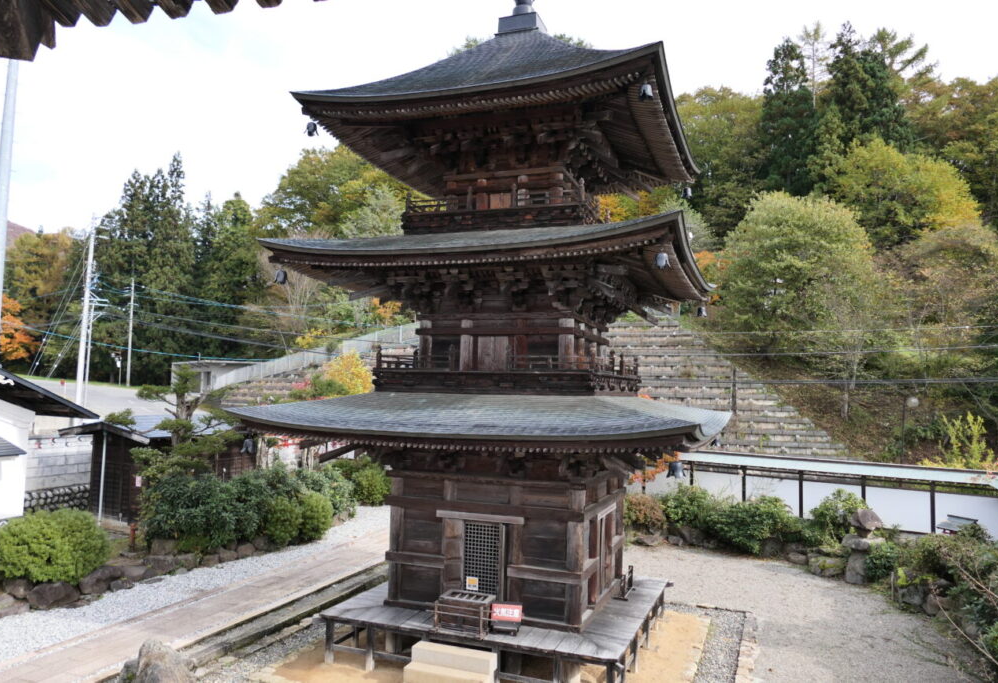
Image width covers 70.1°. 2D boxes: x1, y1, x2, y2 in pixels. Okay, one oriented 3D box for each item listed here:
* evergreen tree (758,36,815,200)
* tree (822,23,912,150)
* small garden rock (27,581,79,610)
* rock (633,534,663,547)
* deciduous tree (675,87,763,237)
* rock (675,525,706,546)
[{"bbox_3d":[25.238,-19.179,62.000,5.000,14.600,5.000,0,-4,22],"label":"evergreen tree"},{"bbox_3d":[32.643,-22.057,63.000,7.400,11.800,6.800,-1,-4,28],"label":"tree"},{"bbox_3d":[-9.700,5.518,15.450,0.700,0.530,1.050,0,-4,21],"label":"small garden rock"},{"bbox_3d":[4.372,5.820,20.800,0.860,0.310,0.550,1,-4,12],"label":"rock"},{"bbox_3d":[17.901,-14.516,58.000,7.600,12.000,7.000,0,-4,17],"label":"deciduous tree"},{"bbox_3d":[6.220,6.301,23.100,0.950,0.620,0.700,0,-4,15],"label":"rock"}]

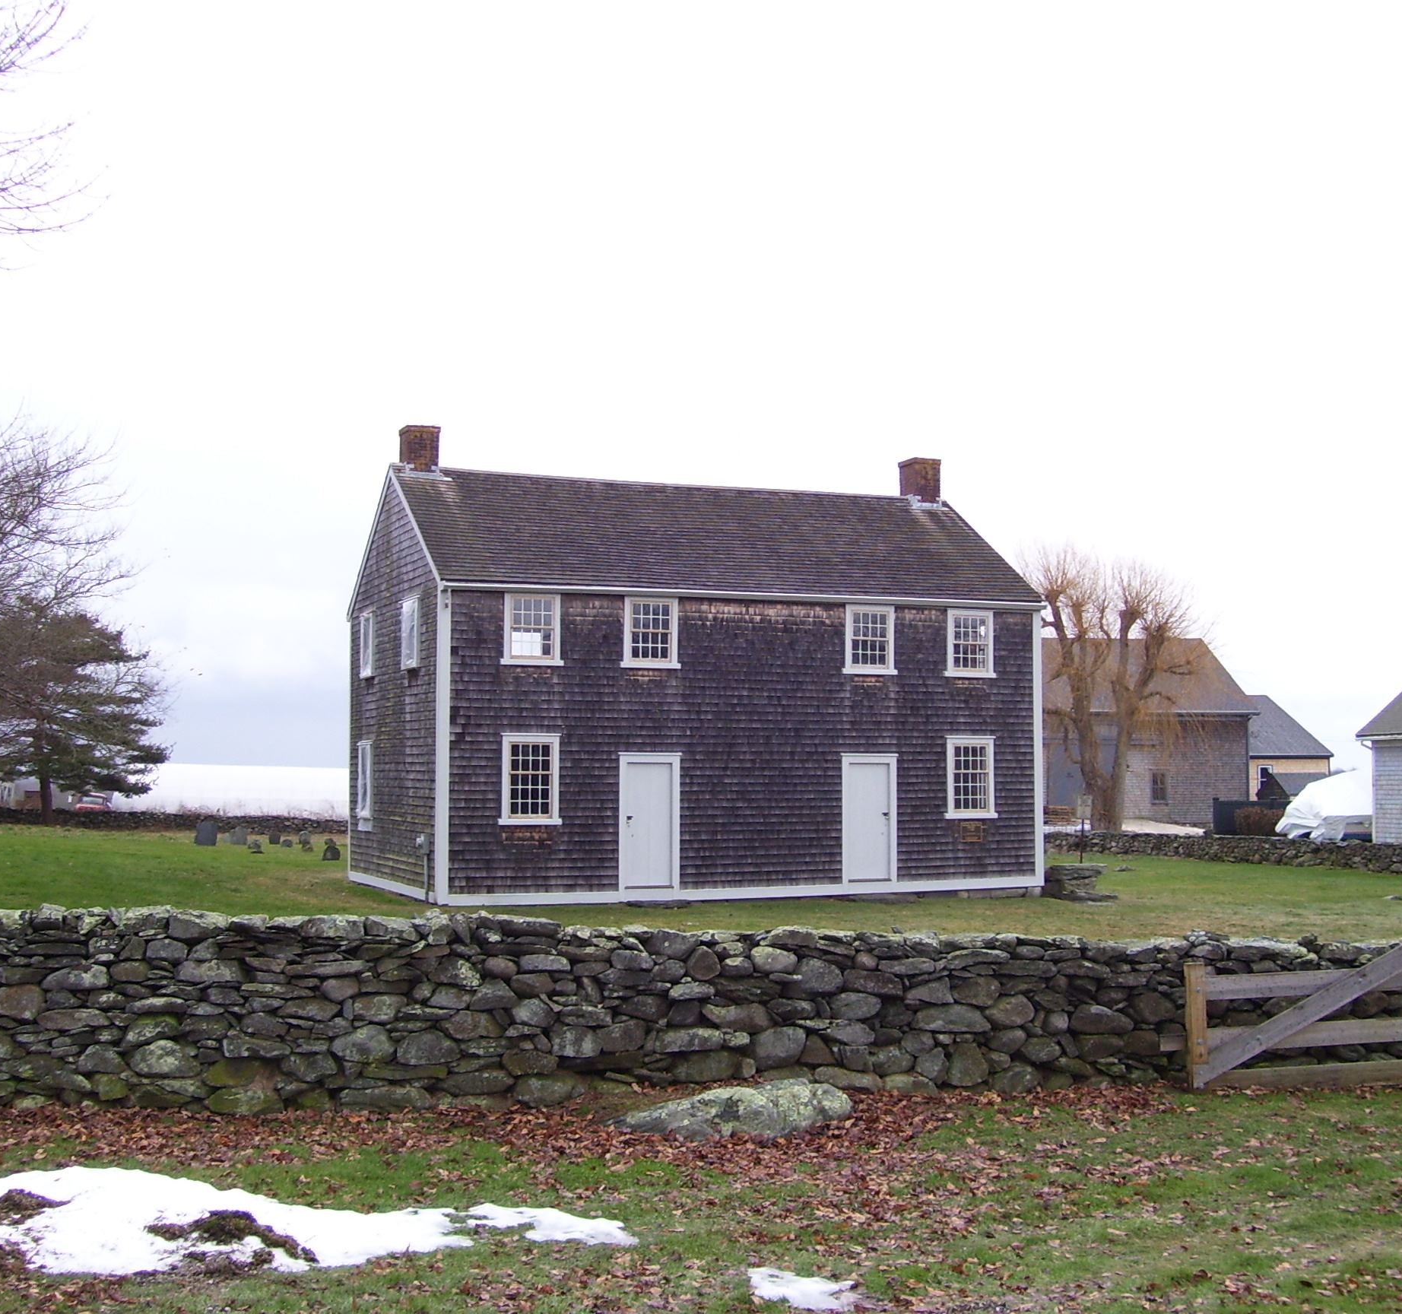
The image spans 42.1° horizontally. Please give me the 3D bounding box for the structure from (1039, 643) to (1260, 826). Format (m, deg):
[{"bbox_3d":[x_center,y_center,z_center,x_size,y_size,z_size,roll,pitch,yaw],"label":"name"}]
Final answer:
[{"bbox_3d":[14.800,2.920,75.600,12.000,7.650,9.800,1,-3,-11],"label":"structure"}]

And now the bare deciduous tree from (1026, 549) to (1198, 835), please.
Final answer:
[{"bbox_3d":[11.750,1.000,52.000,5.000,8.400,5.000,0,-3,0],"label":"bare deciduous tree"}]

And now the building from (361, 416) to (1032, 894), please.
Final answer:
[{"bbox_3d":[-0.292,0.143,33.713,11.125,8.070,7.250,1,-4,-22],"label":"building"}]

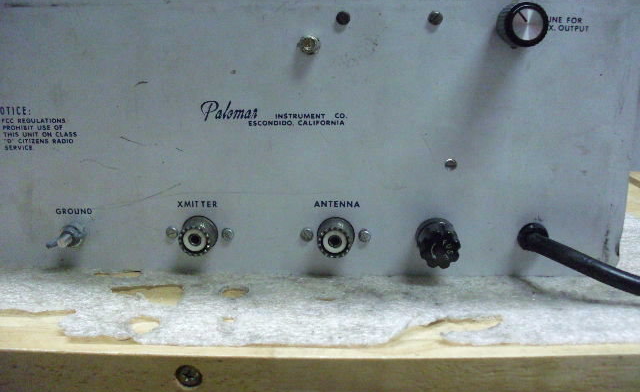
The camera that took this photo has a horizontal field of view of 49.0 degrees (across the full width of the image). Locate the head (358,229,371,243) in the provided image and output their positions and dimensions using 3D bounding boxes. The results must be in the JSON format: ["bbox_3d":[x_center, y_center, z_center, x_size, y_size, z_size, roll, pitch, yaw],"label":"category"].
[{"bbox_3d":[0.020,0.018,0.318,0.006,0.006,0.002,1,15,3],"label":"head"}]

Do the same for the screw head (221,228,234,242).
[{"bbox_3d":[-0.042,0.018,0.322,0.006,0.006,0.002,1,15,3],"label":"screw head"}]

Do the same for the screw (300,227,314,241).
[{"bbox_3d":[-0.006,0.018,0.319,0.006,0.006,0.002,1,15,3],"label":"screw"}]

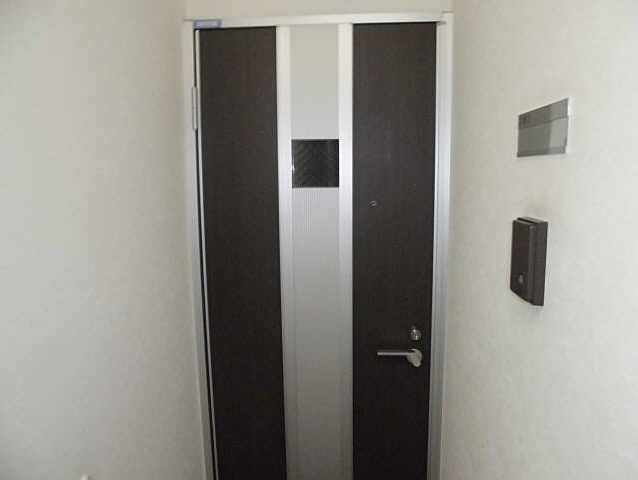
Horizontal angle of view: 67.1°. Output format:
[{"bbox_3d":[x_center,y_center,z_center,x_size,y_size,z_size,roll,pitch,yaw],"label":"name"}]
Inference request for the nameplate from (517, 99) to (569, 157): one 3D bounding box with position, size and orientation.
[{"bbox_3d":[0.385,-0.189,0.841,0.010,0.081,0.212,0,8,3],"label":"nameplate"}]

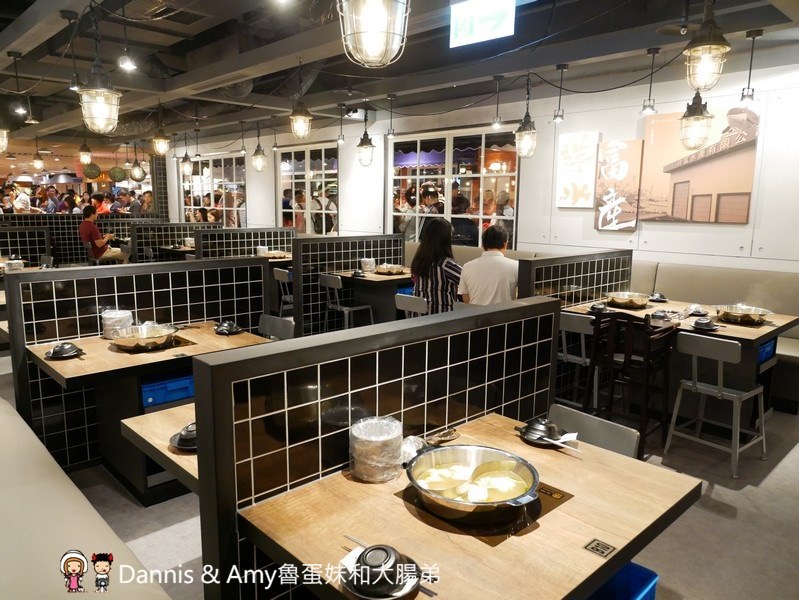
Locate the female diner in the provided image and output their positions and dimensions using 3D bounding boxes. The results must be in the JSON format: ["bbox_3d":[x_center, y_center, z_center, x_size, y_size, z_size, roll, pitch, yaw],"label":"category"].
[{"bbox_3d":[0.364,0.025,4.519,0.632,1.372,0.490,-8,14,-42],"label":"female diner"}]

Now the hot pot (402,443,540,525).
[{"bbox_3d":[0.194,0.482,1.444,0.342,0.073,0.372,1,10,0],"label":"hot pot"}]

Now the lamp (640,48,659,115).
[{"bbox_3d":[2.015,-1.741,4.428,0.102,0.505,0.102,-8,14,-42],"label":"lamp"}]

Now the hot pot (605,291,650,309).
[{"bbox_3d":[1.737,0.005,4.221,0.342,0.073,0.367,1,10,0],"label":"hot pot"}]

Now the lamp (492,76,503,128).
[{"bbox_3d":[0.982,-1.976,5.542,0.102,0.502,0.102,-8,14,-42],"label":"lamp"}]

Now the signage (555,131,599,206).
[{"bbox_3d":[1.766,-1.291,5.519,0.041,0.724,0.439,-8,14,-42],"label":"signage"}]

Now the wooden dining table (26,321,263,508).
[{"bbox_3d":[-1.307,0.601,2.998,1.020,0.736,0.704,-8,14,-42],"label":"wooden dining table"}]

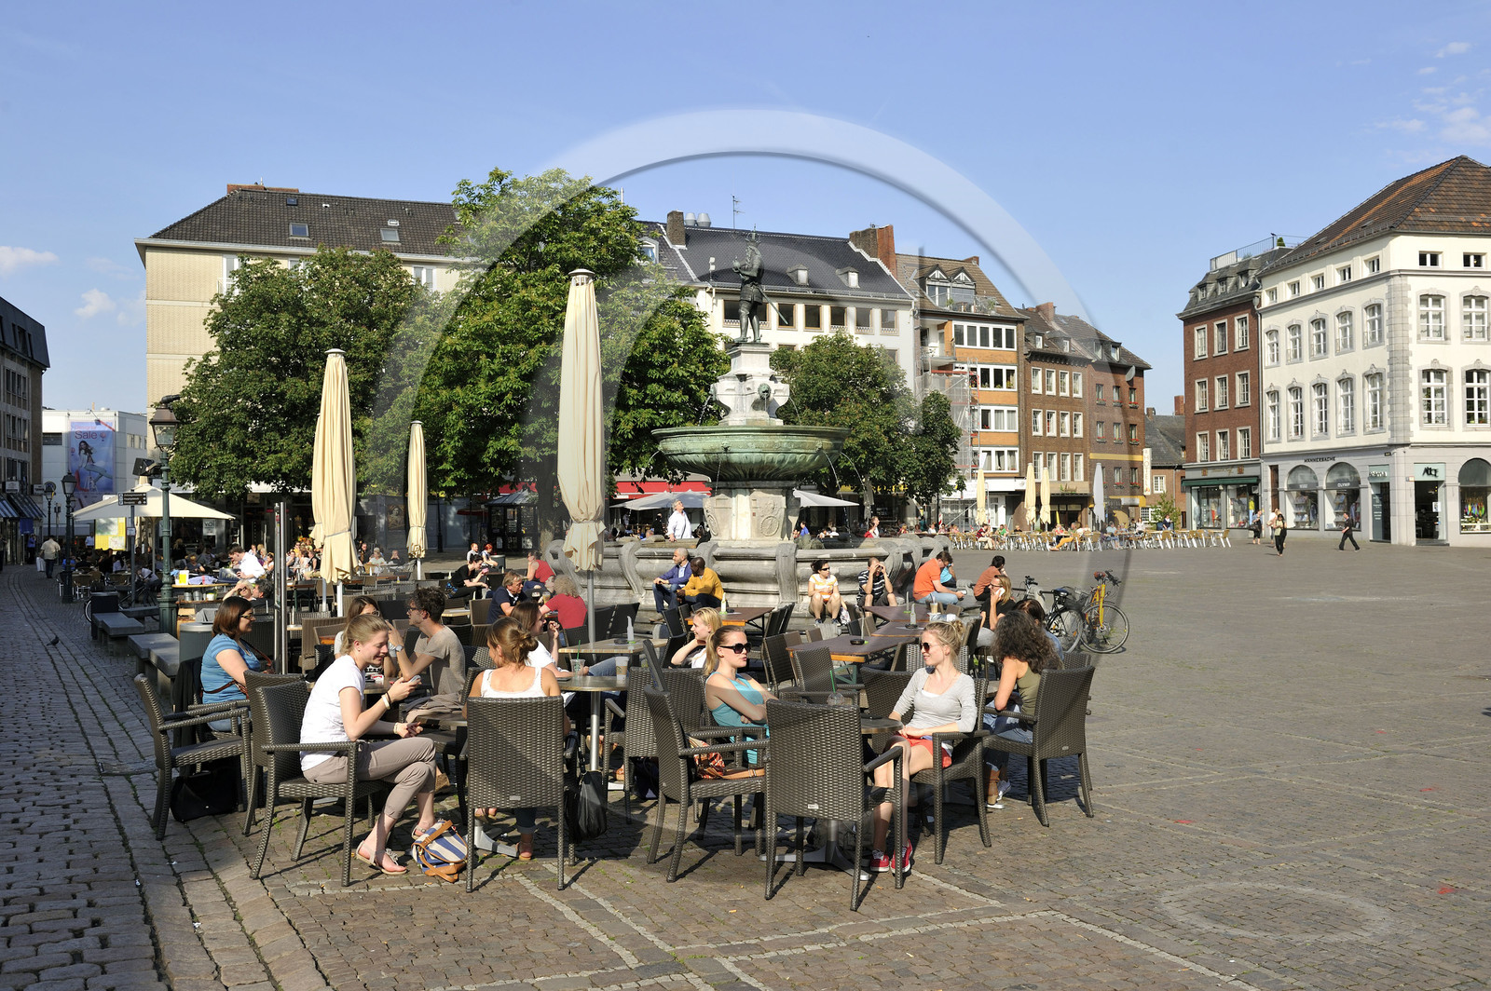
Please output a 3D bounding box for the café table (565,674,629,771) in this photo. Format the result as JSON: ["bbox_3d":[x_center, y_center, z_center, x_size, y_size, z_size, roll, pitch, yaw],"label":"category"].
[{"bbox_3d":[-0.930,1.536,8.402,0.700,0.710,0.700,-1,-1,0],"label":"café table"}]

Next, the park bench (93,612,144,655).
[{"bbox_3d":[-8.856,1.978,18.647,0.480,0.430,3.100,0,-1,-30],"label":"park bench"}]

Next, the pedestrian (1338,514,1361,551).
[{"bbox_3d":[26.228,1.618,57.500,0.800,1.700,0.520,-1,-1,13],"label":"pedestrian"}]

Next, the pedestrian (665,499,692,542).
[{"bbox_3d":[-1.402,0.984,28.200,0.420,1.740,0.550,-1,-1,41],"label":"pedestrian"}]

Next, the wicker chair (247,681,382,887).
[{"bbox_3d":[-2.118,1.420,6.639,0.560,0.905,0.550,-1,-1,6],"label":"wicker chair"}]

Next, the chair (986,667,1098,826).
[{"bbox_3d":[1.741,1.474,7.989,0.550,0.910,0.565,1,-2,-39],"label":"chair"}]

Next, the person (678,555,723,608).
[{"bbox_3d":[-0.664,1.430,19.600,0.780,1.020,0.550,0,-1,-41],"label":"person"}]

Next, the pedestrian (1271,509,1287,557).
[{"bbox_3d":[19.988,1.480,49.500,0.500,1.670,0.400,-1,-1,27],"label":"pedestrian"}]

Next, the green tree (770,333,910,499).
[{"bbox_3d":[3.974,-2.249,58.031,6.600,9.800,6.600,-1,-1,0],"label":"green tree"}]

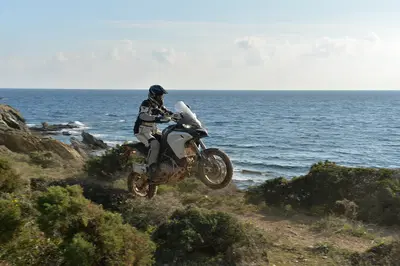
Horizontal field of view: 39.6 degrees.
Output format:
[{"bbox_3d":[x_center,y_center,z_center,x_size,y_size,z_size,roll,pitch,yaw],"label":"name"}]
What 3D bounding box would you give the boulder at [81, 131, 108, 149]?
[{"bbox_3d":[-8.553,0.551,45.000,2.300,1.450,1.700,-1,5,-11],"label":"boulder"}]

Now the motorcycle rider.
[{"bbox_3d":[-0.649,-0.008,9.426,1.020,1.600,0.780,4,6,36],"label":"motorcycle rider"}]

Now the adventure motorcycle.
[{"bbox_3d":[-0.449,0.287,9.302,2.240,1.520,0.950,-13,-4,36],"label":"adventure motorcycle"}]

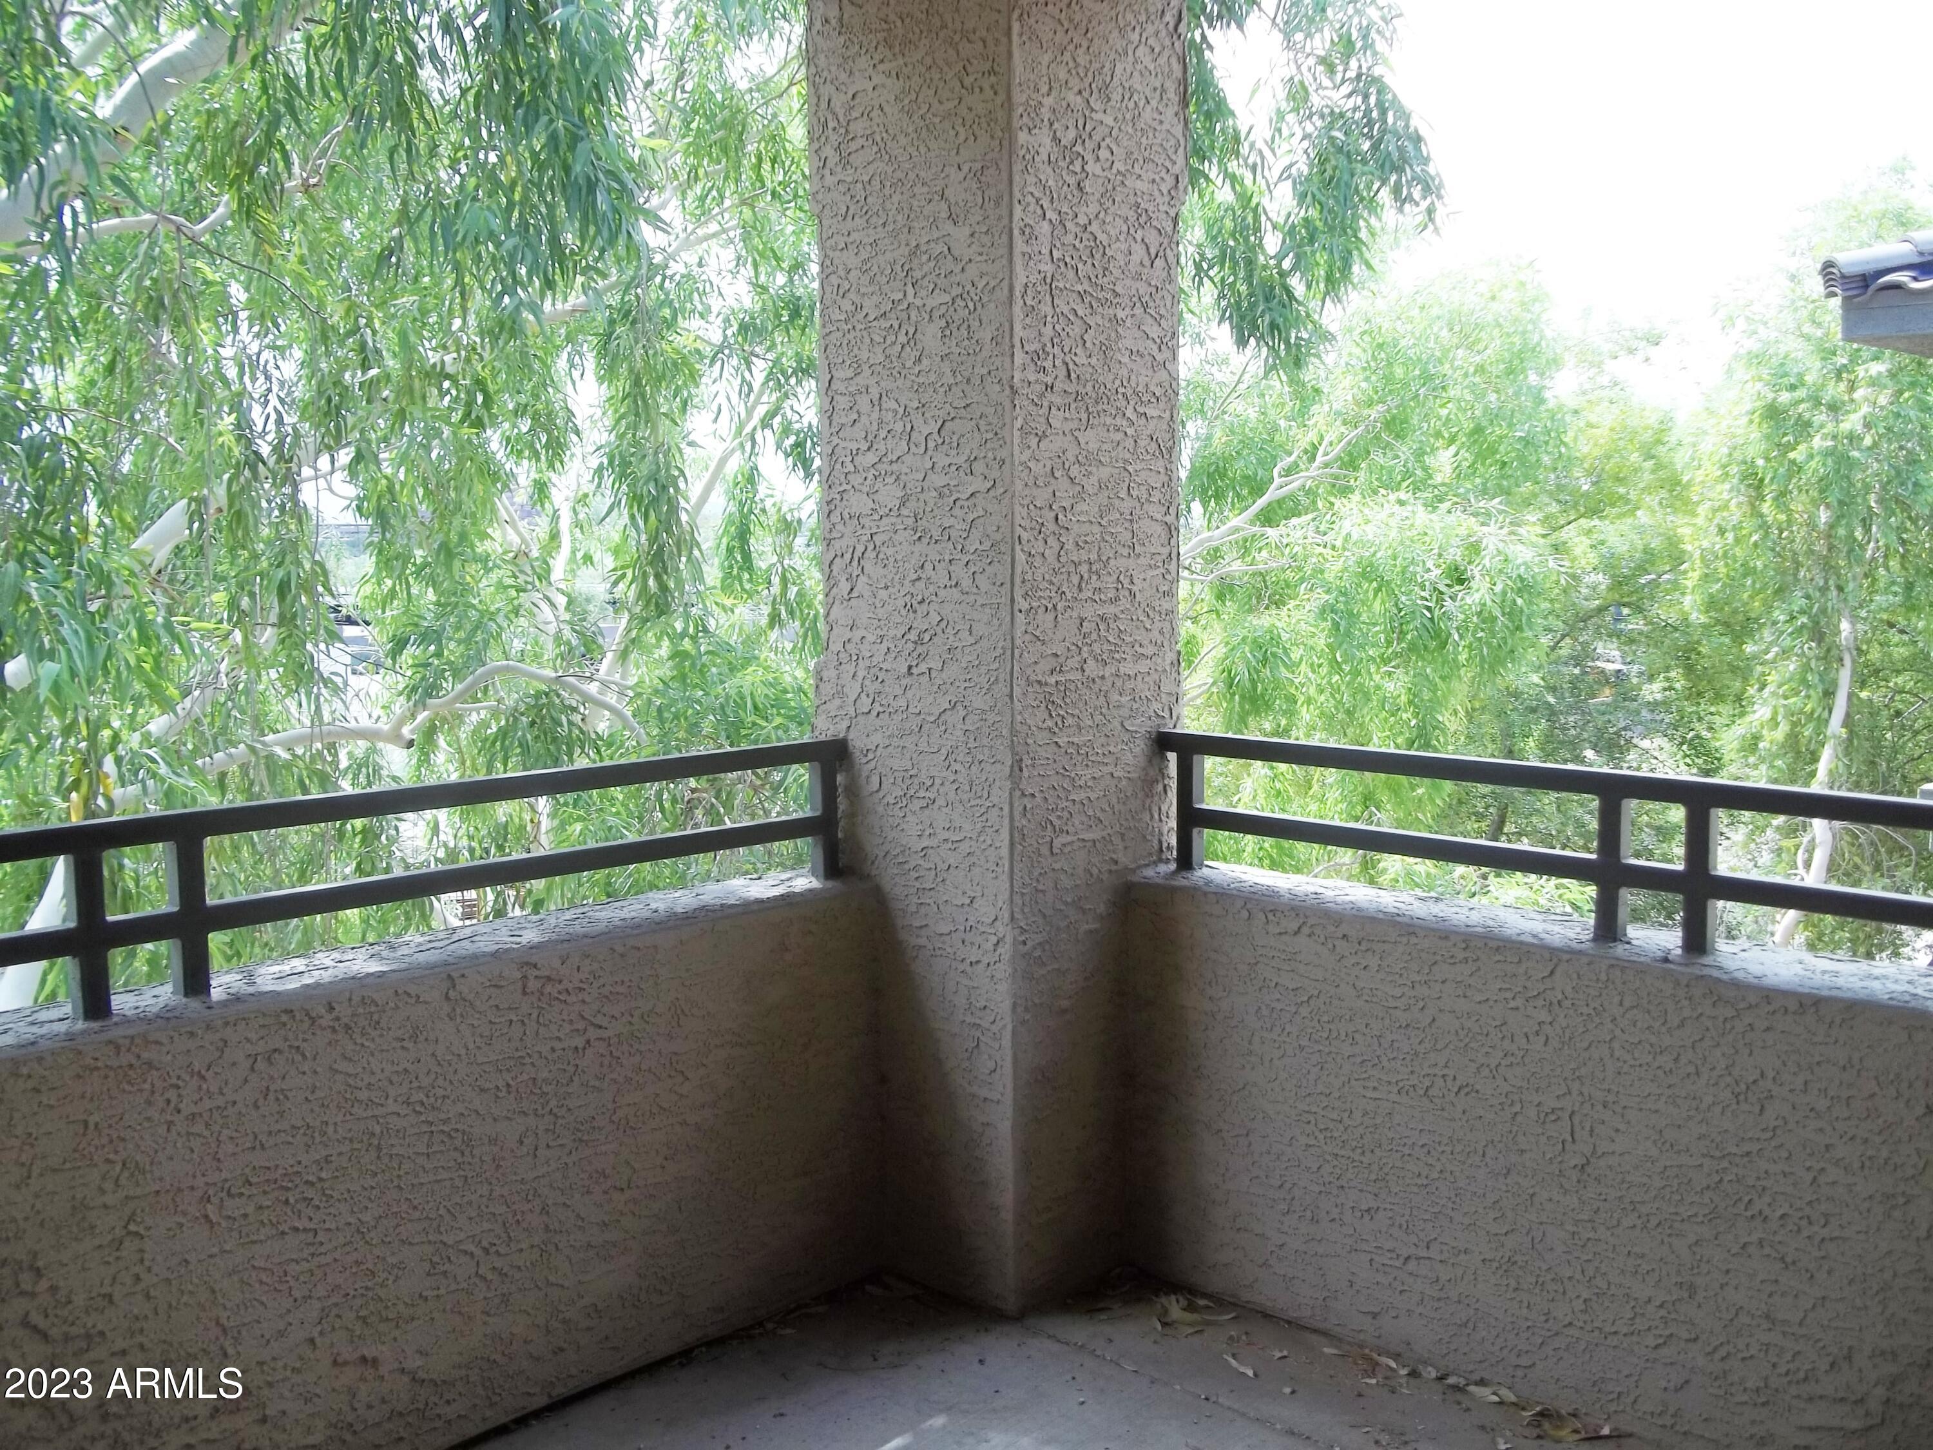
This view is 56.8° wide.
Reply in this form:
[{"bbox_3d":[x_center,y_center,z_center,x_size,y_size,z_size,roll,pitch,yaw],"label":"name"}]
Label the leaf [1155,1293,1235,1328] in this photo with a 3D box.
[{"bbox_3d":[0.423,1.081,3.312,0.145,0.030,0.100,-1,6,0],"label":"leaf"}]

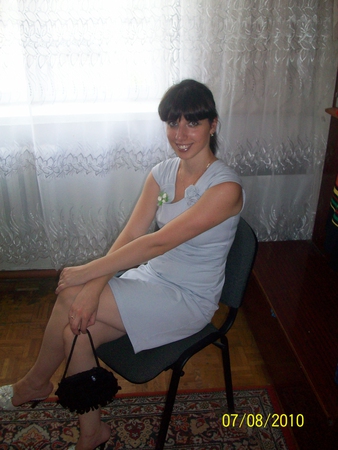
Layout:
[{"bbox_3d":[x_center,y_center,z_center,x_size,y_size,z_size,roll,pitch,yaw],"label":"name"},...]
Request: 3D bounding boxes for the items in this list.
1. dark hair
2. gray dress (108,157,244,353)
[{"bbox_3d":[0.068,-0.317,1.345,0.180,0.240,0.215,13,26,32],"label":"dark hair"},{"bbox_3d":[0.002,0.074,1.481,0.440,0.590,0.385,-21,29,-39],"label":"gray dress"}]

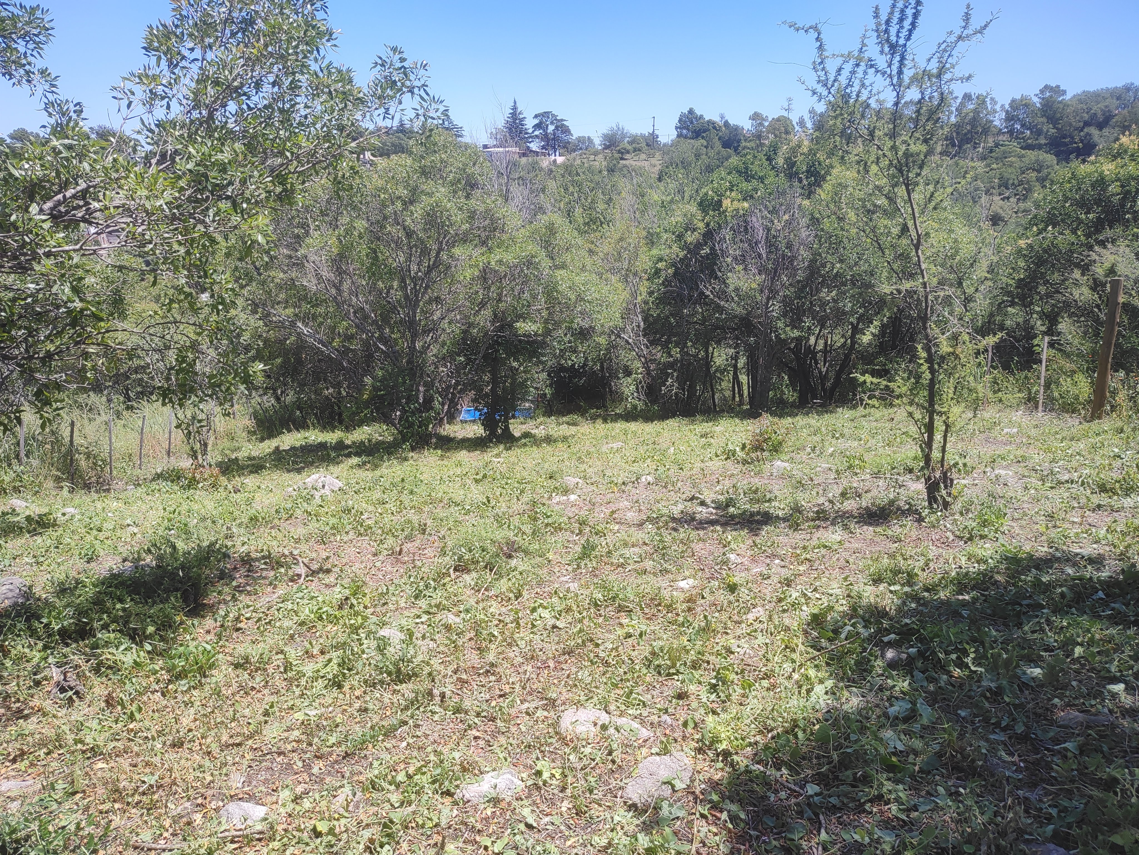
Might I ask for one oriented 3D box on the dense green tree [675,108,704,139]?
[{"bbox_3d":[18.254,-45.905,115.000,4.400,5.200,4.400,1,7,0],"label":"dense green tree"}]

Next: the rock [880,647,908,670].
[{"bbox_3d":[1.431,1.016,3.330,0.115,0.070,0.095,1,7,0],"label":"rock"}]

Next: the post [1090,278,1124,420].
[{"bbox_3d":[6.965,-1.020,9.800,0.150,1.830,0.150,4,7,0],"label":"post"}]

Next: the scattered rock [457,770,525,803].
[{"bbox_3d":[-0.277,1.248,2.630,0.225,0.065,0.130,-1,7,-15],"label":"scattered rock"}]

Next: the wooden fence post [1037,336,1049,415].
[{"bbox_3d":[7.392,-0.819,11.800,0.052,1.210,0.052,1,7,0],"label":"wooden fence post"}]

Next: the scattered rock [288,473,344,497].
[{"bbox_3d":[-3.088,0.709,9.200,0.620,0.210,0.400,1,7,0],"label":"scattered rock"}]

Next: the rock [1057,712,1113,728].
[{"bbox_3d":[1.905,1.081,2.800,0.185,0.045,0.090,2,7,12],"label":"rock"}]

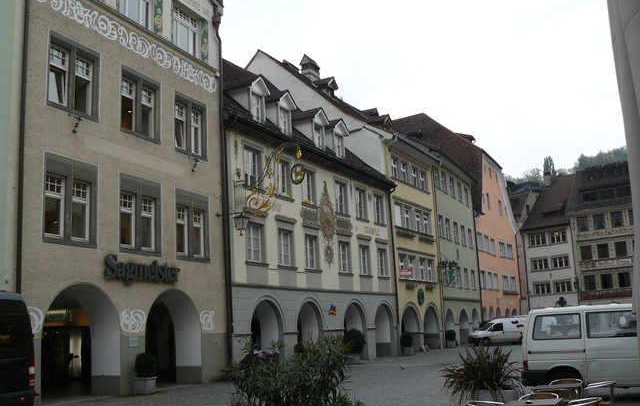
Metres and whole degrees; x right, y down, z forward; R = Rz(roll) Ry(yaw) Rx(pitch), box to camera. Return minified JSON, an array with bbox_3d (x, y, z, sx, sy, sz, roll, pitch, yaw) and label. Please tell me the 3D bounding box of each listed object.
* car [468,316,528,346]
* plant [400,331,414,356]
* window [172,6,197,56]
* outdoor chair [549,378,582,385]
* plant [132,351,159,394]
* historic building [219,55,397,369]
[{"bbox_3d":[12.631,9.058,47.300,4.440,1.930,1.810,0,-11,-14],"label":"car"},{"bbox_3d":[4.852,7.843,37.097,0.740,1.280,0.740,-9,-12,28],"label":"plant"},{"bbox_3d":[-5.098,-6.526,25.251,0.150,1.600,1.500,-8,-12,27],"label":"window"},{"bbox_3d":[3.987,3.251,10.712,0.540,0.750,0.570,-6,-11,17],"label":"outdoor chair"},{"bbox_3d":[-5.059,4.980,19.442,0.640,1.270,0.640,-8,-12,24],"label":"plant"},{"bbox_3d":[-6.147,-0.589,35.762,16.000,18.400,15.300,-9,-12,28],"label":"historic building"}]

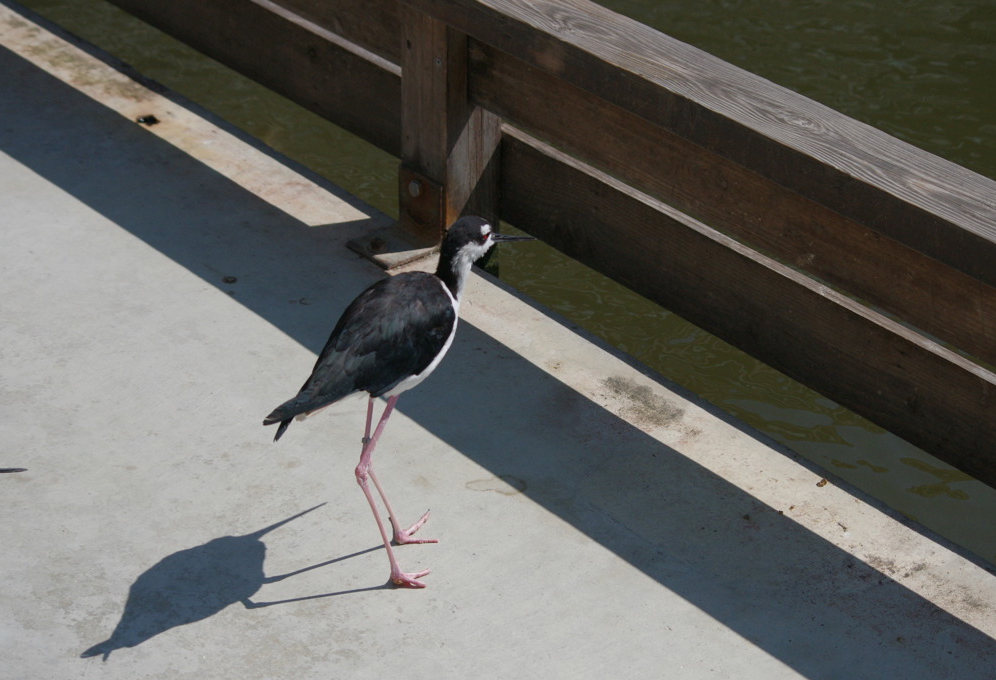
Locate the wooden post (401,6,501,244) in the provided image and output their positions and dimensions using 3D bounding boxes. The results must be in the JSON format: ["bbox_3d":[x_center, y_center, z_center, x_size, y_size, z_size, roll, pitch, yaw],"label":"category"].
[{"bbox_3d":[-0.059,-0.276,2.927,0.088,0.319,0.088,-25,40,-35],"label":"wooden post"}]

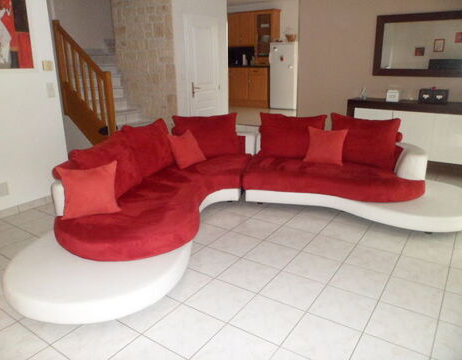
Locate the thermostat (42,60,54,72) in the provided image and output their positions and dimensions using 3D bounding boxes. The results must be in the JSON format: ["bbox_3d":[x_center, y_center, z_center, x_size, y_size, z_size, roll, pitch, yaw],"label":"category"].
[{"bbox_3d":[-1.916,-1.197,3.791,0.030,0.092,0.092,10,21,33],"label":"thermostat"}]

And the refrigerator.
[{"bbox_3d":[1.293,-2.356,8.136,0.590,1.420,0.600,11,21,33],"label":"refrigerator"}]

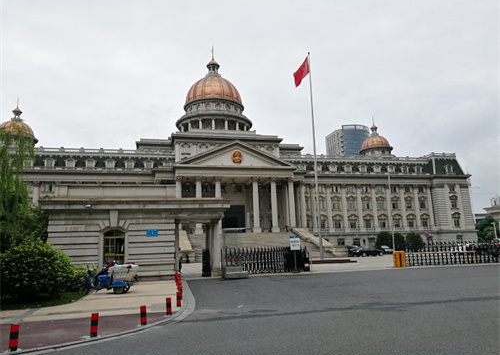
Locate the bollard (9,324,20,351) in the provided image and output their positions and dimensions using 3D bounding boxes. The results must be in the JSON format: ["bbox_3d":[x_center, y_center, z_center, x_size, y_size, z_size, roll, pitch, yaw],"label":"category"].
[{"bbox_3d":[-4.250,2.888,7.027,0.148,0.433,0.148,-2,-10,0],"label":"bollard"}]

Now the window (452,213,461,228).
[{"bbox_3d":[49.661,10.389,93.791,2.100,3.700,0.400,1,-11,-13],"label":"window"}]

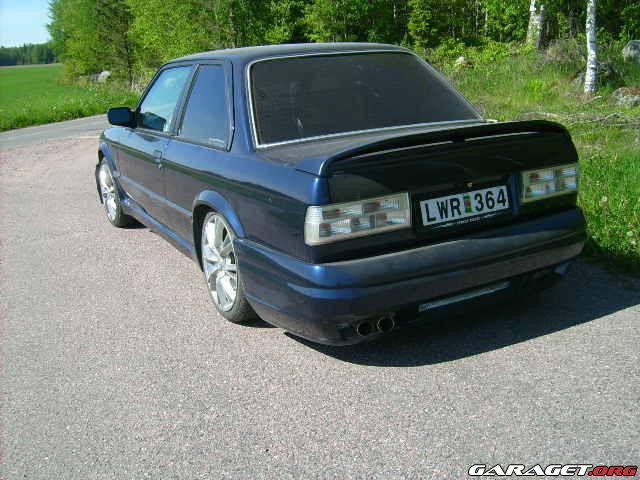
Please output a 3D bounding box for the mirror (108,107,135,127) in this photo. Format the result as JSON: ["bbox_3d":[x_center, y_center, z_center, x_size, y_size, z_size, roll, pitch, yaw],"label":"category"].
[{"bbox_3d":[-1.368,-0.847,4.396,0.180,0.122,0.120,-12,17,-28],"label":"mirror"}]

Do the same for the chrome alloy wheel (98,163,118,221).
[{"bbox_3d":[-1.667,-0.412,5.399,0.200,0.475,0.475,-12,17,-28],"label":"chrome alloy wheel"}]

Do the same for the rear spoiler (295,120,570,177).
[{"bbox_3d":[0.541,-0.430,2.780,1.270,0.150,0.320,-12,17,-28],"label":"rear spoiler"}]

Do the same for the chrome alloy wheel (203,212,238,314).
[{"bbox_3d":[-0.410,0.101,3.217,0.200,0.475,0.475,-12,17,-28],"label":"chrome alloy wheel"}]

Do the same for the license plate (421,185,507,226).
[{"bbox_3d":[0.620,-0.149,2.742,0.480,0.110,0.012,-12,6,-28],"label":"license plate"}]

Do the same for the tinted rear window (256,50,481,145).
[{"bbox_3d":[0.200,-0.769,3.284,1.310,0.080,0.555,-12,61,-28],"label":"tinted rear window"}]

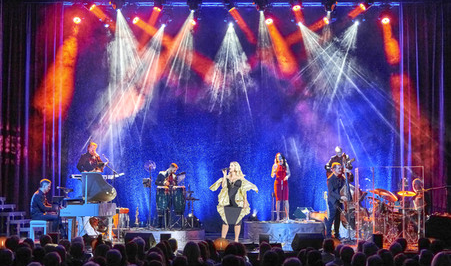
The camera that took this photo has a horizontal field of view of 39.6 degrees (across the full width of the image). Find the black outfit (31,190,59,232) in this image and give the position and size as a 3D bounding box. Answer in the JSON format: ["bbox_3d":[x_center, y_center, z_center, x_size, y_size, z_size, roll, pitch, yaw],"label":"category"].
[{"bbox_3d":[-3.969,1.742,13.800,0.660,0.970,0.500,0,-1,15],"label":"black outfit"}]

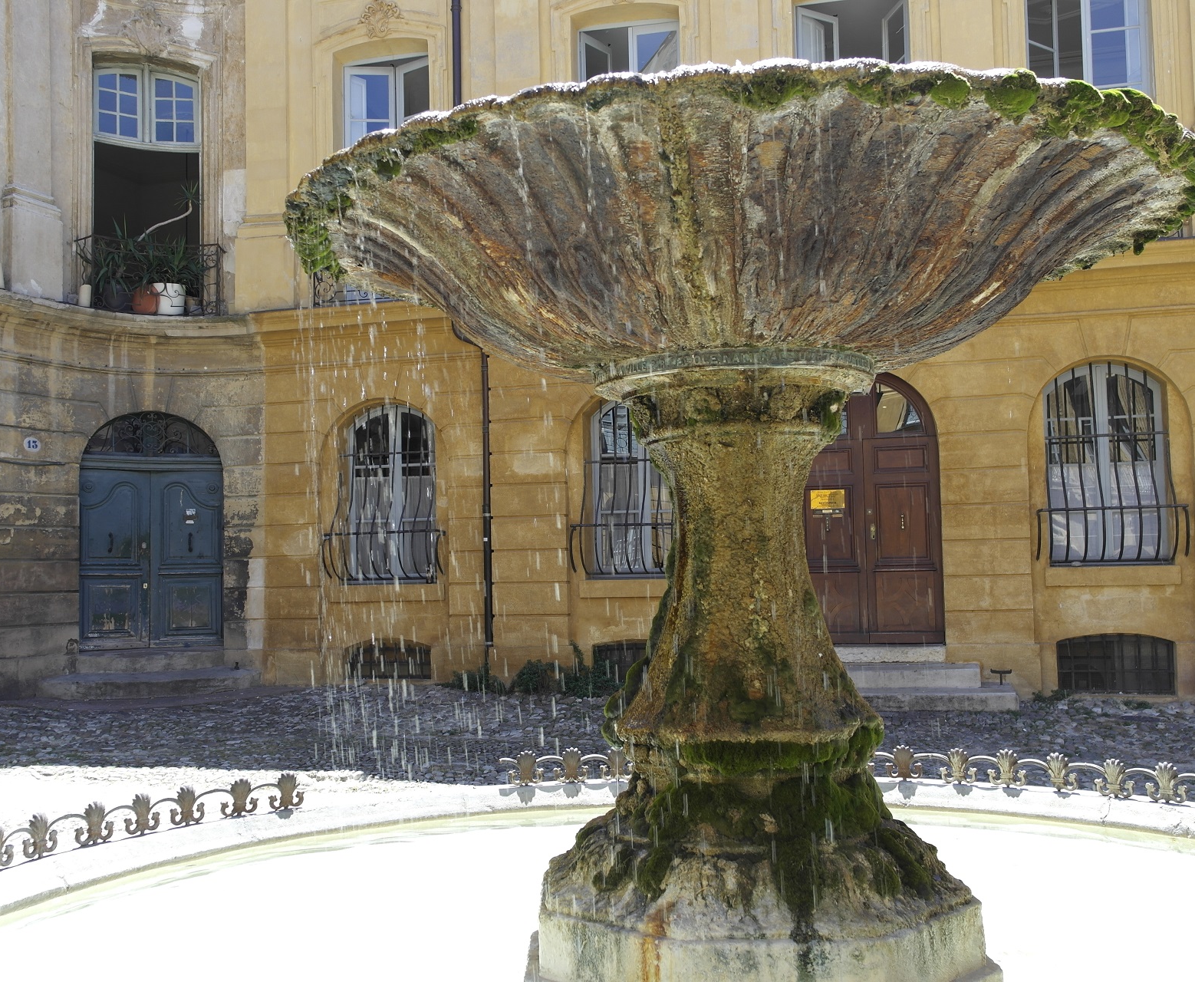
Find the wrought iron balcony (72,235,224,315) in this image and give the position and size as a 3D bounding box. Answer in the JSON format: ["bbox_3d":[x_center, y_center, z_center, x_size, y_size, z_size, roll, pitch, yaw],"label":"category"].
[{"bbox_3d":[-5.462,-2.636,15.011,1.740,0.910,0.480,0,-3,-21],"label":"wrought iron balcony"}]

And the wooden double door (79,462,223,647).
[{"bbox_3d":[-5.421,0.770,14.959,1.641,2.248,0.150,0,-3,-21],"label":"wooden double door"}]

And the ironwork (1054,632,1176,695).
[{"bbox_3d":[5.442,1.819,12.887,1.172,0.637,0.060,-2,-3,14],"label":"ironwork"}]

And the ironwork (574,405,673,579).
[{"bbox_3d":[0.425,-0.016,14.048,1.390,1.980,0.380,-2,-3,14],"label":"ironwork"}]

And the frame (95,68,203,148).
[{"bbox_3d":[-5.610,-4.768,15.301,1.250,1.020,0.150,0,-3,-21],"label":"frame"}]

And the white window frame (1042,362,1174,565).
[{"bbox_3d":[5.377,-0.295,12.820,1.370,2.050,0.380,-2,-3,14],"label":"white window frame"}]

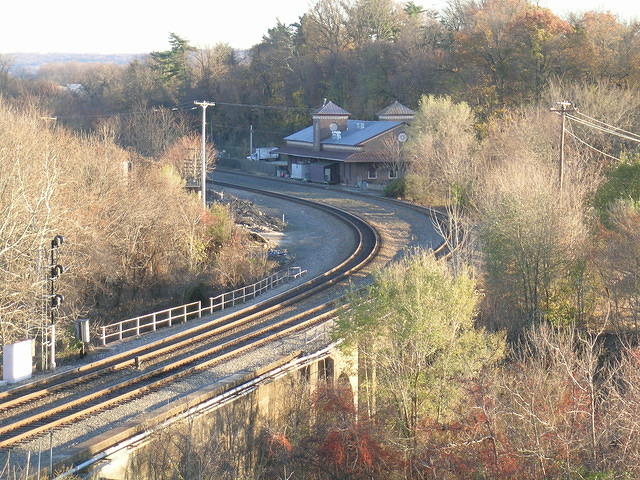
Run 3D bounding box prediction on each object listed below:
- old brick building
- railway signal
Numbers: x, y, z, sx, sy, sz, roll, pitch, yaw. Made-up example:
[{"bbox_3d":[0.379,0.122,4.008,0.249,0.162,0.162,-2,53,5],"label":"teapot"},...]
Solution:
[{"bbox_3d":[7.313,-16.463,353.303,19.800,12.800,52.900,-1,4,-13],"label":"old brick building"},{"bbox_3d":[-13.453,3.166,109.500,0.600,6.850,0.850,1,4,15],"label":"railway signal"}]

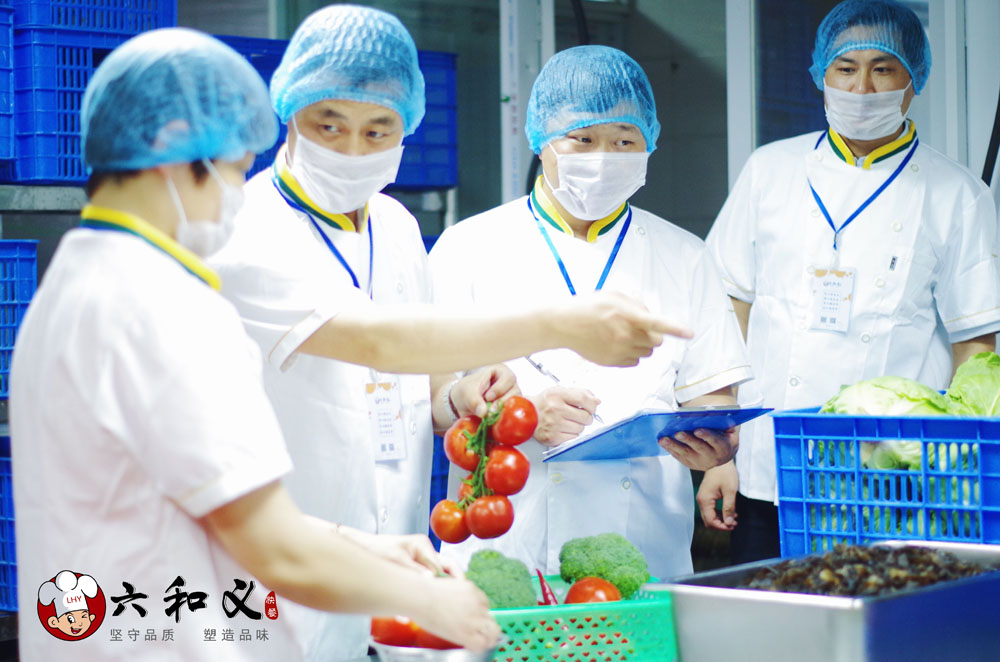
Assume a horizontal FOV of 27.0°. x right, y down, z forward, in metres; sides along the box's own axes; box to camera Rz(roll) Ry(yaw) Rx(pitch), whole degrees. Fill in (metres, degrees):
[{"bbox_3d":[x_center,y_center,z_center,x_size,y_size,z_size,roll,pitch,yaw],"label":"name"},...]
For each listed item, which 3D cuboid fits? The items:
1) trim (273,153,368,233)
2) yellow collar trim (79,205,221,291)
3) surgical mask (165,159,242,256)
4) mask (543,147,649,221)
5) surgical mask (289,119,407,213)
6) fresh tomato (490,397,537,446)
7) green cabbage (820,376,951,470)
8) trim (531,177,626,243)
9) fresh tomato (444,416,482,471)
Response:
[{"bbox_3d":[-0.247,-0.203,2.980,0.150,0.120,0.150,-1,1,-35],"label":"trim"},{"bbox_3d":[-0.392,-0.102,2.340,0.170,0.050,0.140,25,-8,-18],"label":"yellow collar trim"},{"bbox_3d":[-0.334,-0.138,2.380,0.100,0.115,0.145,21,-8,-24],"label":"surgical mask"},{"bbox_3d":[0.147,-0.224,3.160,0.150,0.112,0.110,3,2,-14],"label":"mask"},{"bbox_3d":[-0.214,-0.231,2.920,0.150,0.125,0.110,6,3,-20],"label":"surgical mask"},{"bbox_3d":[0.018,0.112,2.580,0.060,0.060,0.060,-1,1,0],"label":"fresh tomato"},{"bbox_3d":[0.571,0.137,3.070,0.190,0.145,0.180,0,1,25],"label":"green cabbage"},{"bbox_3d":[0.121,-0.192,3.200,0.150,0.115,0.140,-1,1,-6],"label":"trim"},{"bbox_3d":[-0.040,0.147,2.720,0.067,0.067,0.062,11,-34,-17],"label":"fresh tomato"}]

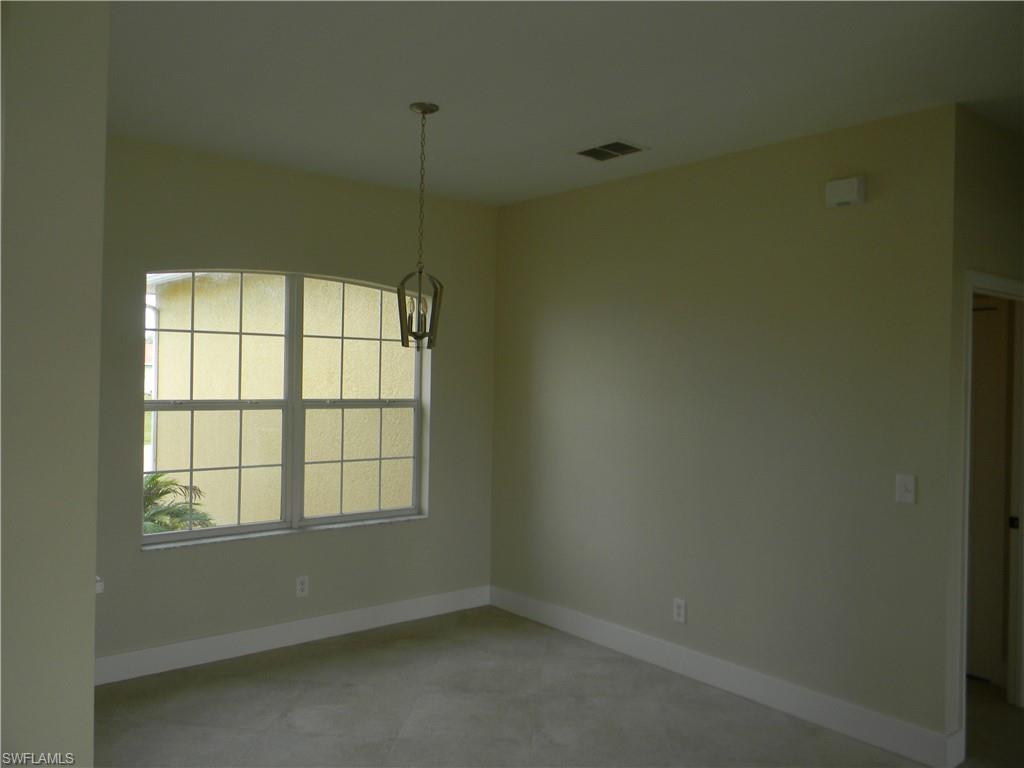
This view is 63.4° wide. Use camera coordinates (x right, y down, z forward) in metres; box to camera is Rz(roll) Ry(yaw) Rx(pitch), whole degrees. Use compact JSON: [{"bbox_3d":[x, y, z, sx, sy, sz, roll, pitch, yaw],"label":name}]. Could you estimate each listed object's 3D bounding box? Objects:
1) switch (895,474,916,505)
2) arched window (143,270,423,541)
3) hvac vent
[{"bbox_3d":[1.714,0.458,3.613,0.014,0.123,0.080,0,1,-40],"label":"switch"},{"bbox_3d":[-1.284,0.117,4.998,1.803,1.528,0.100,0,1,-40],"label":"arched window"},{"bbox_3d":[0.516,-1.217,4.365,0.225,0.025,0.315,0,1,-40],"label":"hvac vent"}]

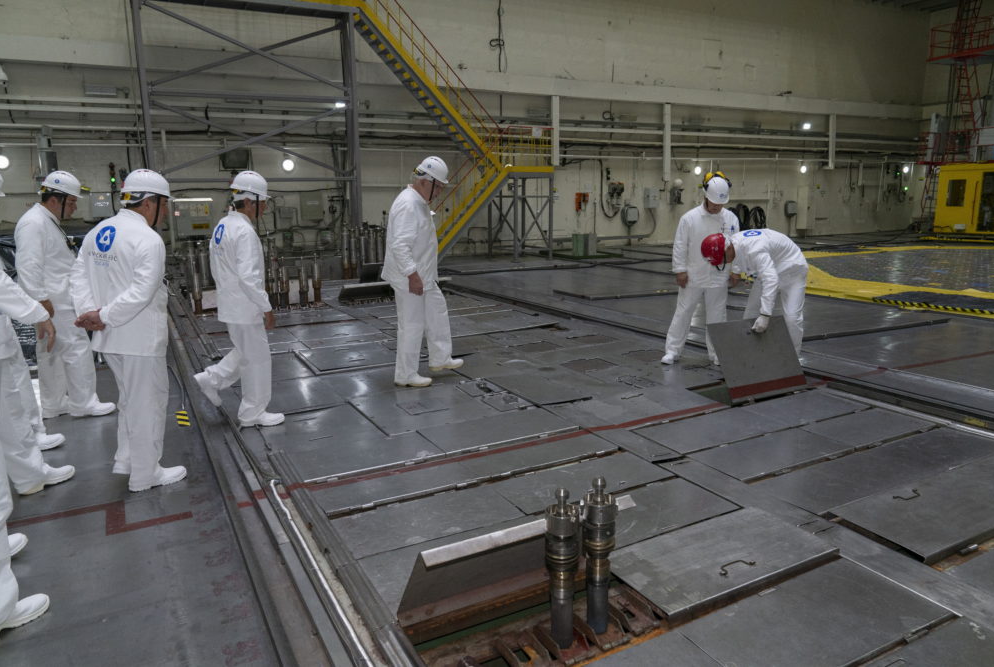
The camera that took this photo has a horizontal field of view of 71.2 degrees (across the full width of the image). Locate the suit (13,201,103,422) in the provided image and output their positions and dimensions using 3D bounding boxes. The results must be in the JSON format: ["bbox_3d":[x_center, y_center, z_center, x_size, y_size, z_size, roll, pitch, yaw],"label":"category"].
[{"bbox_3d":[-3.316,-0.184,5.241,0.550,1.577,0.560,-10,14,-38],"label":"suit"}]

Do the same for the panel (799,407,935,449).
[{"bbox_3d":[2.558,0.663,4.782,0.838,0.030,0.450,-7,13,-27],"label":"panel"}]

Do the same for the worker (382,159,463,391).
[{"bbox_3d":[-0.629,-0.516,5.864,0.700,1.900,0.550,-1,11,-1],"label":"worker"}]

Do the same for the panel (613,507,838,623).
[{"bbox_3d":[0.966,1.001,3.090,0.960,0.050,0.515,-7,13,-27],"label":"panel"}]

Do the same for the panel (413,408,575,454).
[{"bbox_3d":[0.015,0.684,4.873,1.034,0.030,0.491,-7,13,-27],"label":"panel"}]

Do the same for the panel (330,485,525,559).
[{"bbox_3d":[-0.336,0.955,3.528,0.894,0.030,0.422,-7,13,-27],"label":"panel"}]

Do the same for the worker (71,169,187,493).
[{"bbox_3d":[-2.103,-0.019,3.928,0.520,1.780,0.580,-12,15,-43],"label":"worker"}]

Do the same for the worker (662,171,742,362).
[{"bbox_3d":[1.907,-0.595,6.528,0.660,1.780,0.420,0,11,7],"label":"worker"}]

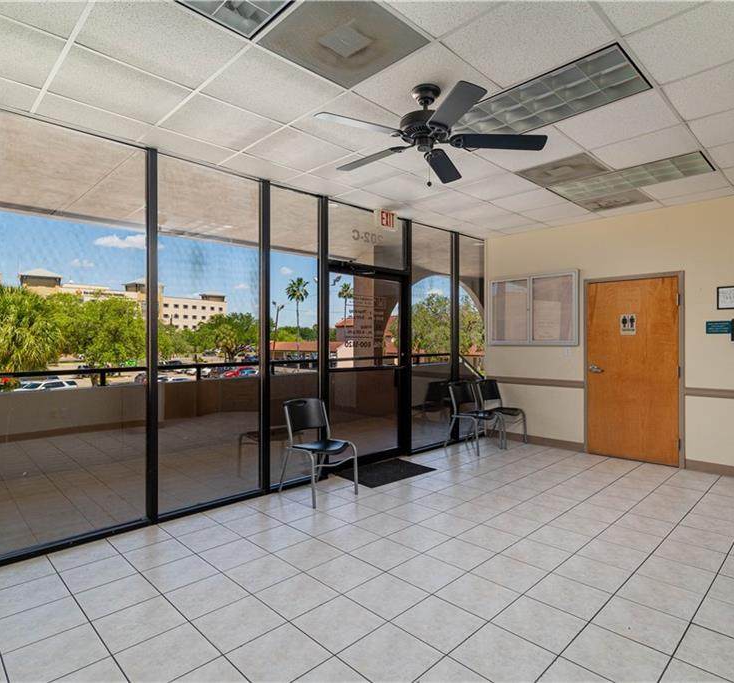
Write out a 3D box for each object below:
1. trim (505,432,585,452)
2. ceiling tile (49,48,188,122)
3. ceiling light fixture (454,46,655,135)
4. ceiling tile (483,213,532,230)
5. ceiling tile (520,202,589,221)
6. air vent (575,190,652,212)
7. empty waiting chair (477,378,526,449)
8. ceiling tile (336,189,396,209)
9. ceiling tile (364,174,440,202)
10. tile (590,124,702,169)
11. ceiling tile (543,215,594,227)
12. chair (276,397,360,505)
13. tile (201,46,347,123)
[{"bbox_3d":[2.176,1.279,5.816,1.150,0.102,0.015,0,0,45],"label":"trim"},{"bbox_3d":[-1.408,-1.442,2.604,0.606,0.020,0.606,0,0,-44],"label":"ceiling tile"},{"bbox_3d":[0.981,-1.439,2.745,0.590,0.070,1.190,0,1,-44],"label":"ceiling light fixture"},{"bbox_3d":[1.689,-1.459,5.556,0.605,0.020,0.605,0,0,-44],"label":"ceiling tile"},{"bbox_3d":[2.138,-1.465,5.151,0.617,0.025,0.610,-1,1,-44],"label":"ceiling tile"},{"bbox_3d":[2.541,-1.449,4.675,0.605,0.030,0.605,0,0,-44],"label":"air vent"},{"bbox_3d":[1.704,0.925,5.961,0.500,0.810,0.580,-1,1,-44],"label":"empty waiting chair"},{"bbox_3d":[0.014,-1.449,4.645,0.605,0.020,0.400,0,0,-44],"label":"ceiling tile"},{"bbox_3d":[0.366,-1.443,4.282,0.605,0.020,0.605,0,0,-44],"label":"ceiling tile"},{"bbox_3d":[2.071,-1.428,3.372,0.600,0.020,0.600,0,1,-44],"label":"tile"},{"bbox_3d":[2.426,-1.444,5.409,0.270,0.020,0.600,0,1,-44],"label":"ceiling tile"},{"bbox_3d":[-0.436,0.931,3.986,0.485,0.805,0.565,0,0,-44],"label":"chair"},{"bbox_3d":[-0.537,-1.442,2.589,0.606,0.020,0.606,0,0,-44],"label":"tile"}]

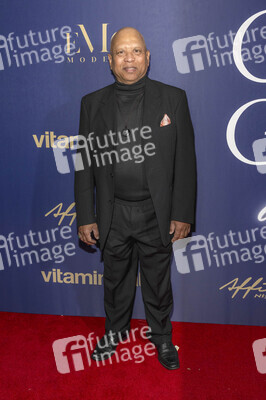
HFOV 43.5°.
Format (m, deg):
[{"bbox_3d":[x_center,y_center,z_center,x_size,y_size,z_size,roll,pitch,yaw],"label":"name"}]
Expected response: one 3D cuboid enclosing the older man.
[{"bbox_3d":[0.015,0.059,1.738,0.630,1.740,0.400,1,17,5],"label":"older man"}]

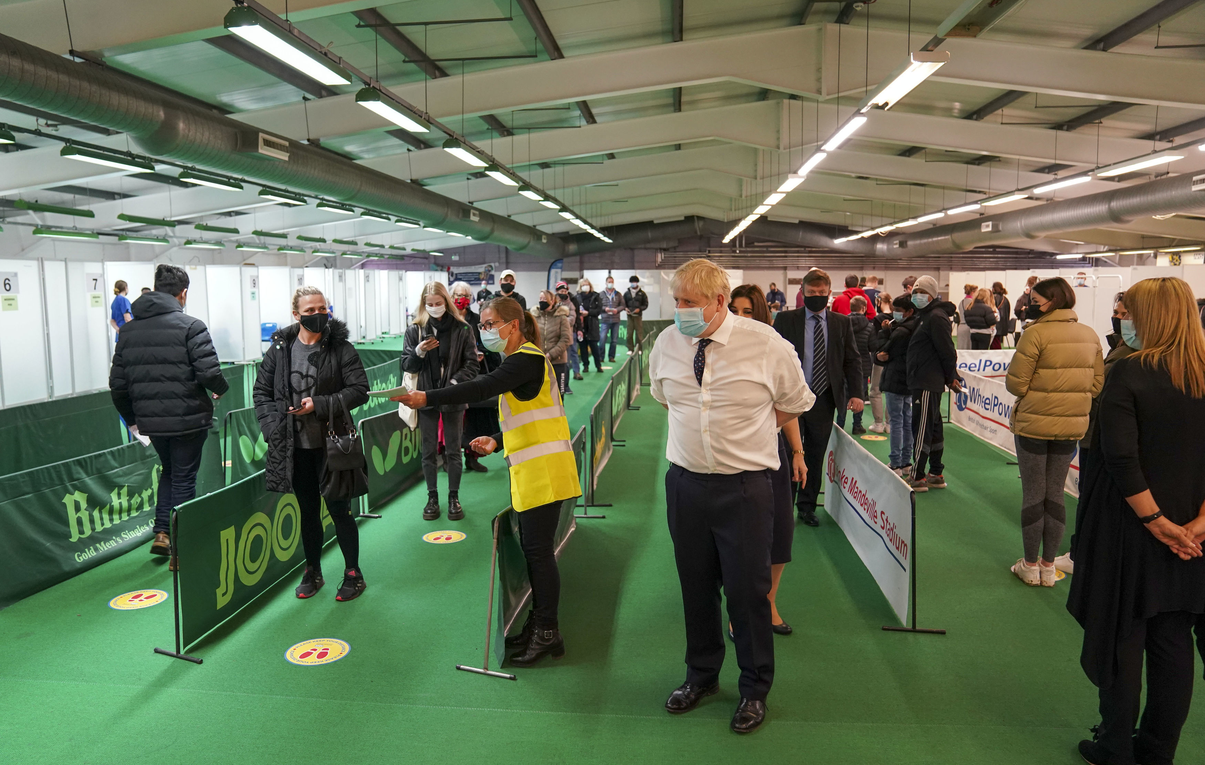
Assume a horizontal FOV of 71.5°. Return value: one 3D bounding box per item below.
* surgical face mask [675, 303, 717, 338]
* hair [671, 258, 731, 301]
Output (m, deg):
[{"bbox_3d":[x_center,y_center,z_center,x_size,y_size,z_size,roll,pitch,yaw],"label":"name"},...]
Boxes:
[{"bbox_3d":[0.337,-0.228,3.115,0.088,0.118,0.140,-15,14,-36],"label":"surgical face mask"},{"bbox_3d":[0.367,-0.384,3.156,0.200,0.175,0.240,6,9,43],"label":"hair"}]

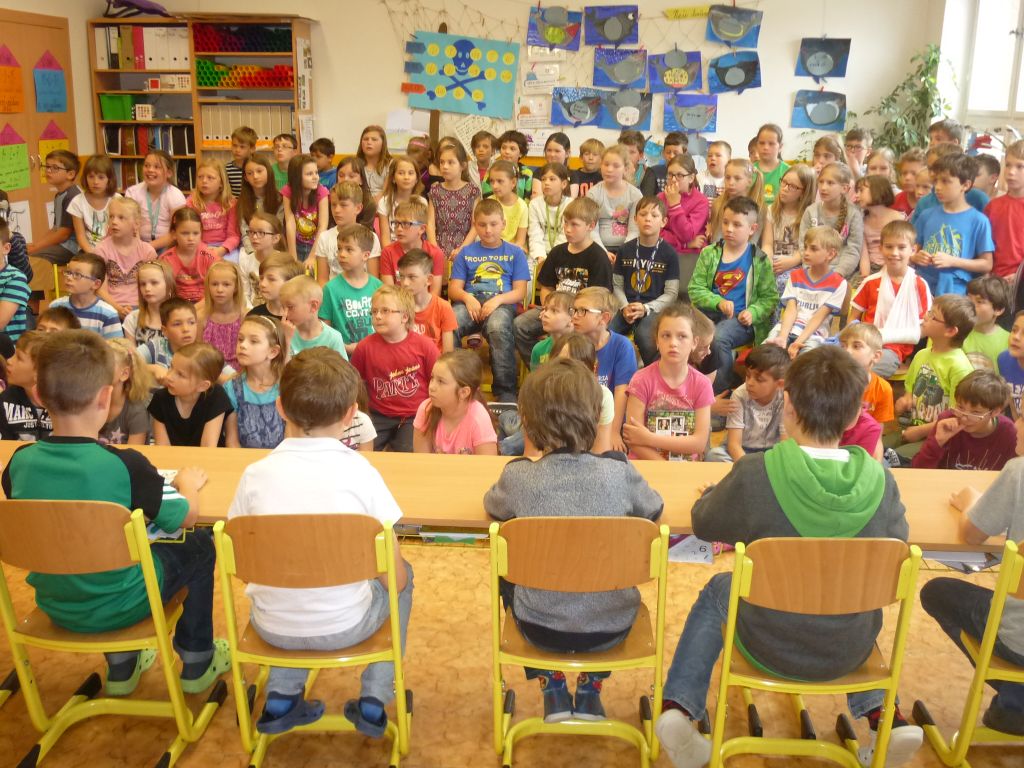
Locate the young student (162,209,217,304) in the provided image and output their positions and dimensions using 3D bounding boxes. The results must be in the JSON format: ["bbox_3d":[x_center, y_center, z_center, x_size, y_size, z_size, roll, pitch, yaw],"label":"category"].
[{"bbox_3d":[-1.600,-0.322,4.867,0.370,1.089,0.600,1,16,0],"label":"young student"}]

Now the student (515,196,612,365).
[{"bbox_3d":[0.273,-0.359,4.897,0.450,1.130,0.650,5,17,15],"label":"student"}]

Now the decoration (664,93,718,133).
[{"bbox_3d":[1.449,-2.177,7.843,0.420,0.300,0.020,1,16,1],"label":"decoration"}]

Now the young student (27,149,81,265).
[{"bbox_3d":[-2.733,-0.852,5.765,0.500,1.052,0.380,-7,16,-31],"label":"young student"}]

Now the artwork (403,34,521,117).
[{"bbox_3d":[-0.398,-2.478,7.814,0.880,0.610,0.020,7,16,0],"label":"artwork"}]

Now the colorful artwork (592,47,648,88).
[{"bbox_3d":[0.857,-2.515,7.766,0.420,0.310,0.020,3,16,1],"label":"colorful artwork"}]

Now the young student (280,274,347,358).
[{"bbox_3d":[-0.887,-0.040,4.092,0.400,0.810,0.520,5,14,15],"label":"young student"}]

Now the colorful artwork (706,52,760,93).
[{"bbox_3d":[1.766,-2.474,7.751,0.420,0.320,0.020,-1,15,2],"label":"colorful artwork"}]

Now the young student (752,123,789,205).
[{"bbox_3d":[1.722,-1.006,6.629,0.400,1.430,0.260,5,17,13],"label":"young student"}]

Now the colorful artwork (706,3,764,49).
[{"bbox_3d":[1.779,-2.860,7.820,0.420,0.300,0.020,6,16,-2],"label":"colorful artwork"}]

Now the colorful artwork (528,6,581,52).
[{"bbox_3d":[0.345,-2.844,7.820,0.420,0.300,0.020,6,16,-2],"label":"colorful artwork"}]

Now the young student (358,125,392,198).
[{"bbox_3d":[-0.971,-1.126,7.058,0.380,1.440,0.260,0,16,-3],"label":"young student"}]

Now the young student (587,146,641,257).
[{"bbox_3d":[0.547,-0.767,5.549,0.400,1.158,0.520,3,14,8],"label":"young student"}]

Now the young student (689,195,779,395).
[{"bbox_3d":[1.067,-0.301,4.750,0.440,1.120,0.600,7,17,21],"label":"young student"}]

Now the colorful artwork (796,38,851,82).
[{"bbox_3d":[2.449,-2.552,7.700,0.410,0.310,0.030,2,13,3],"label":"colorful artwork"}]

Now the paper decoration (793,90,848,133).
[{"bbox_3d":[2.473,-2.199,7.850,0.420,0.300,0.020,5,16,3],"label":"paper decoration"}]

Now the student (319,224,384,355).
[{"bbox_3d":[-0.785,-0.206,4.577,0.400,1.050,0.620,5,16,13],"label":"student"}]

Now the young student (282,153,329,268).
[{"bbox_3d":[-1.229,-0.803,5.898,0.380,1.120,0.600,-4,17,-16],"label":"young student"}]

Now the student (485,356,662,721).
[{"bbox_3d":[0.162,0.372,2.569,0.440,1.040,0.550,1,16,0],"label":"student"}]

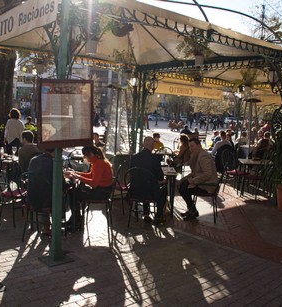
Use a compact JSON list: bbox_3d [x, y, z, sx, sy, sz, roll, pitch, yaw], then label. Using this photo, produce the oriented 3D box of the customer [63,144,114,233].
[{"bbox_3d":[-0.708,0.480,4.700,0.780,1.170,0.450,3,6,1],"label":"customer"}]

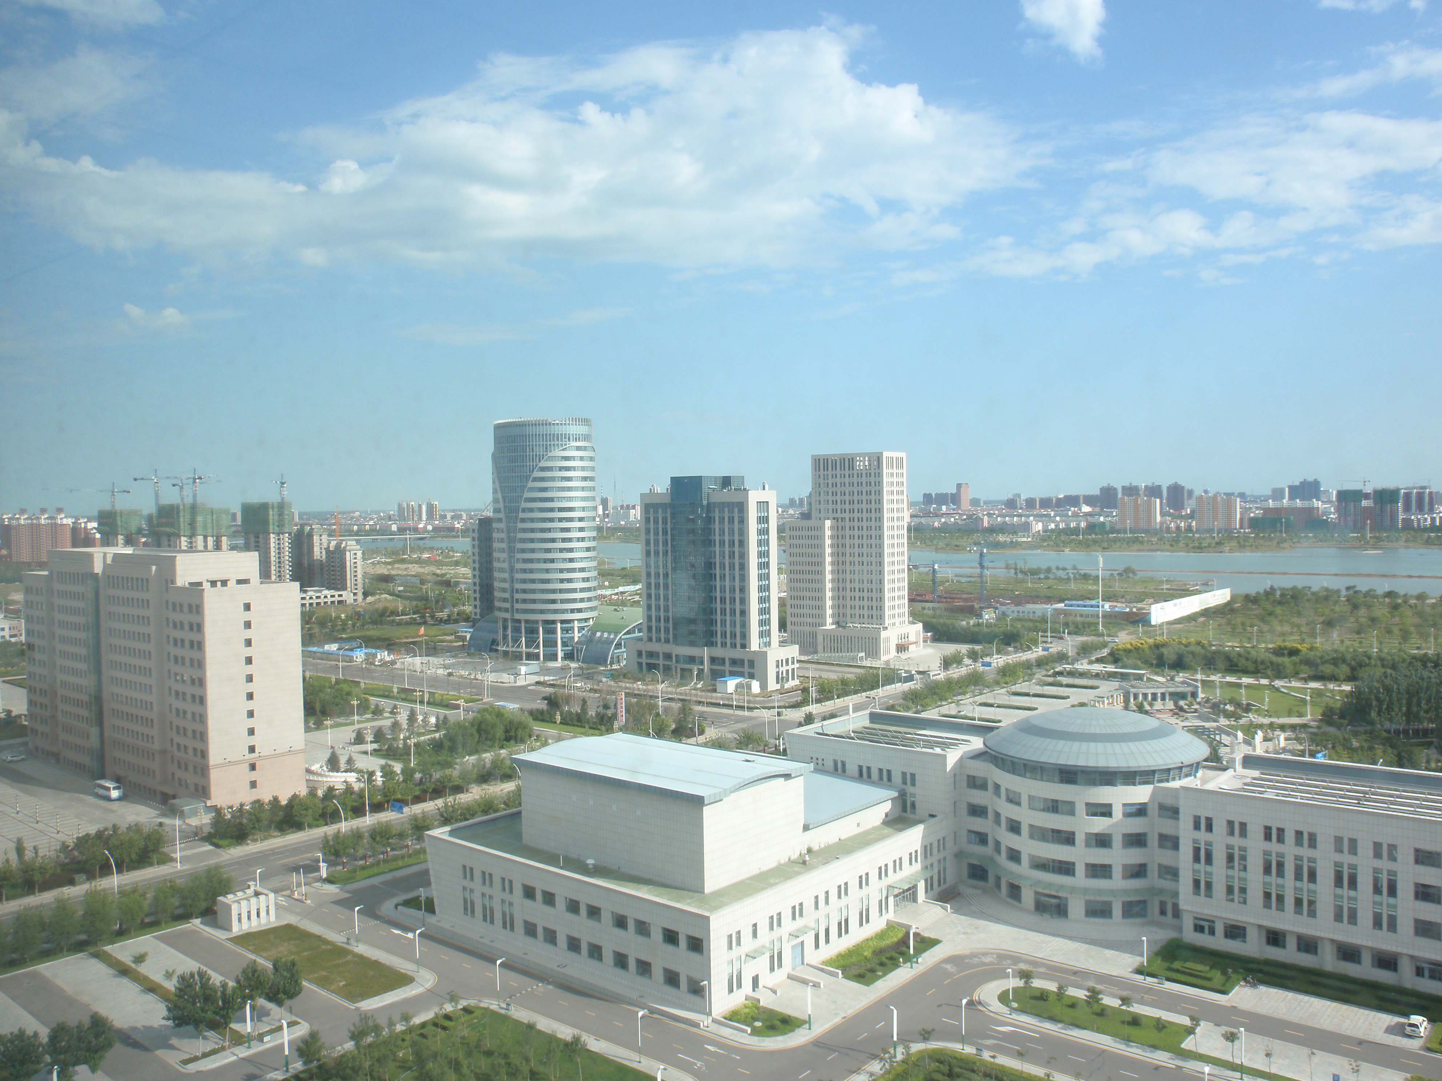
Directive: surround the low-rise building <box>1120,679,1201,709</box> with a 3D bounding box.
[{"bbox_3d":[131.337,45.885,351.371,21.500,5.400,12.500,-1,2,-4],"label":"low-rise building"}]

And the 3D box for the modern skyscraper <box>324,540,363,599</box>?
[{"bbox_3d":[-247.547,20.459,767.507,23.000,41.000,14.000,0,2,33],"label":"modern skyscraper"}]

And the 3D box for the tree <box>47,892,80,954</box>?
[{"bbox_3d":[-95.460,55.950,169.480,4.160,8.860,4.160,-2,2,-30],"label":"tree"}]

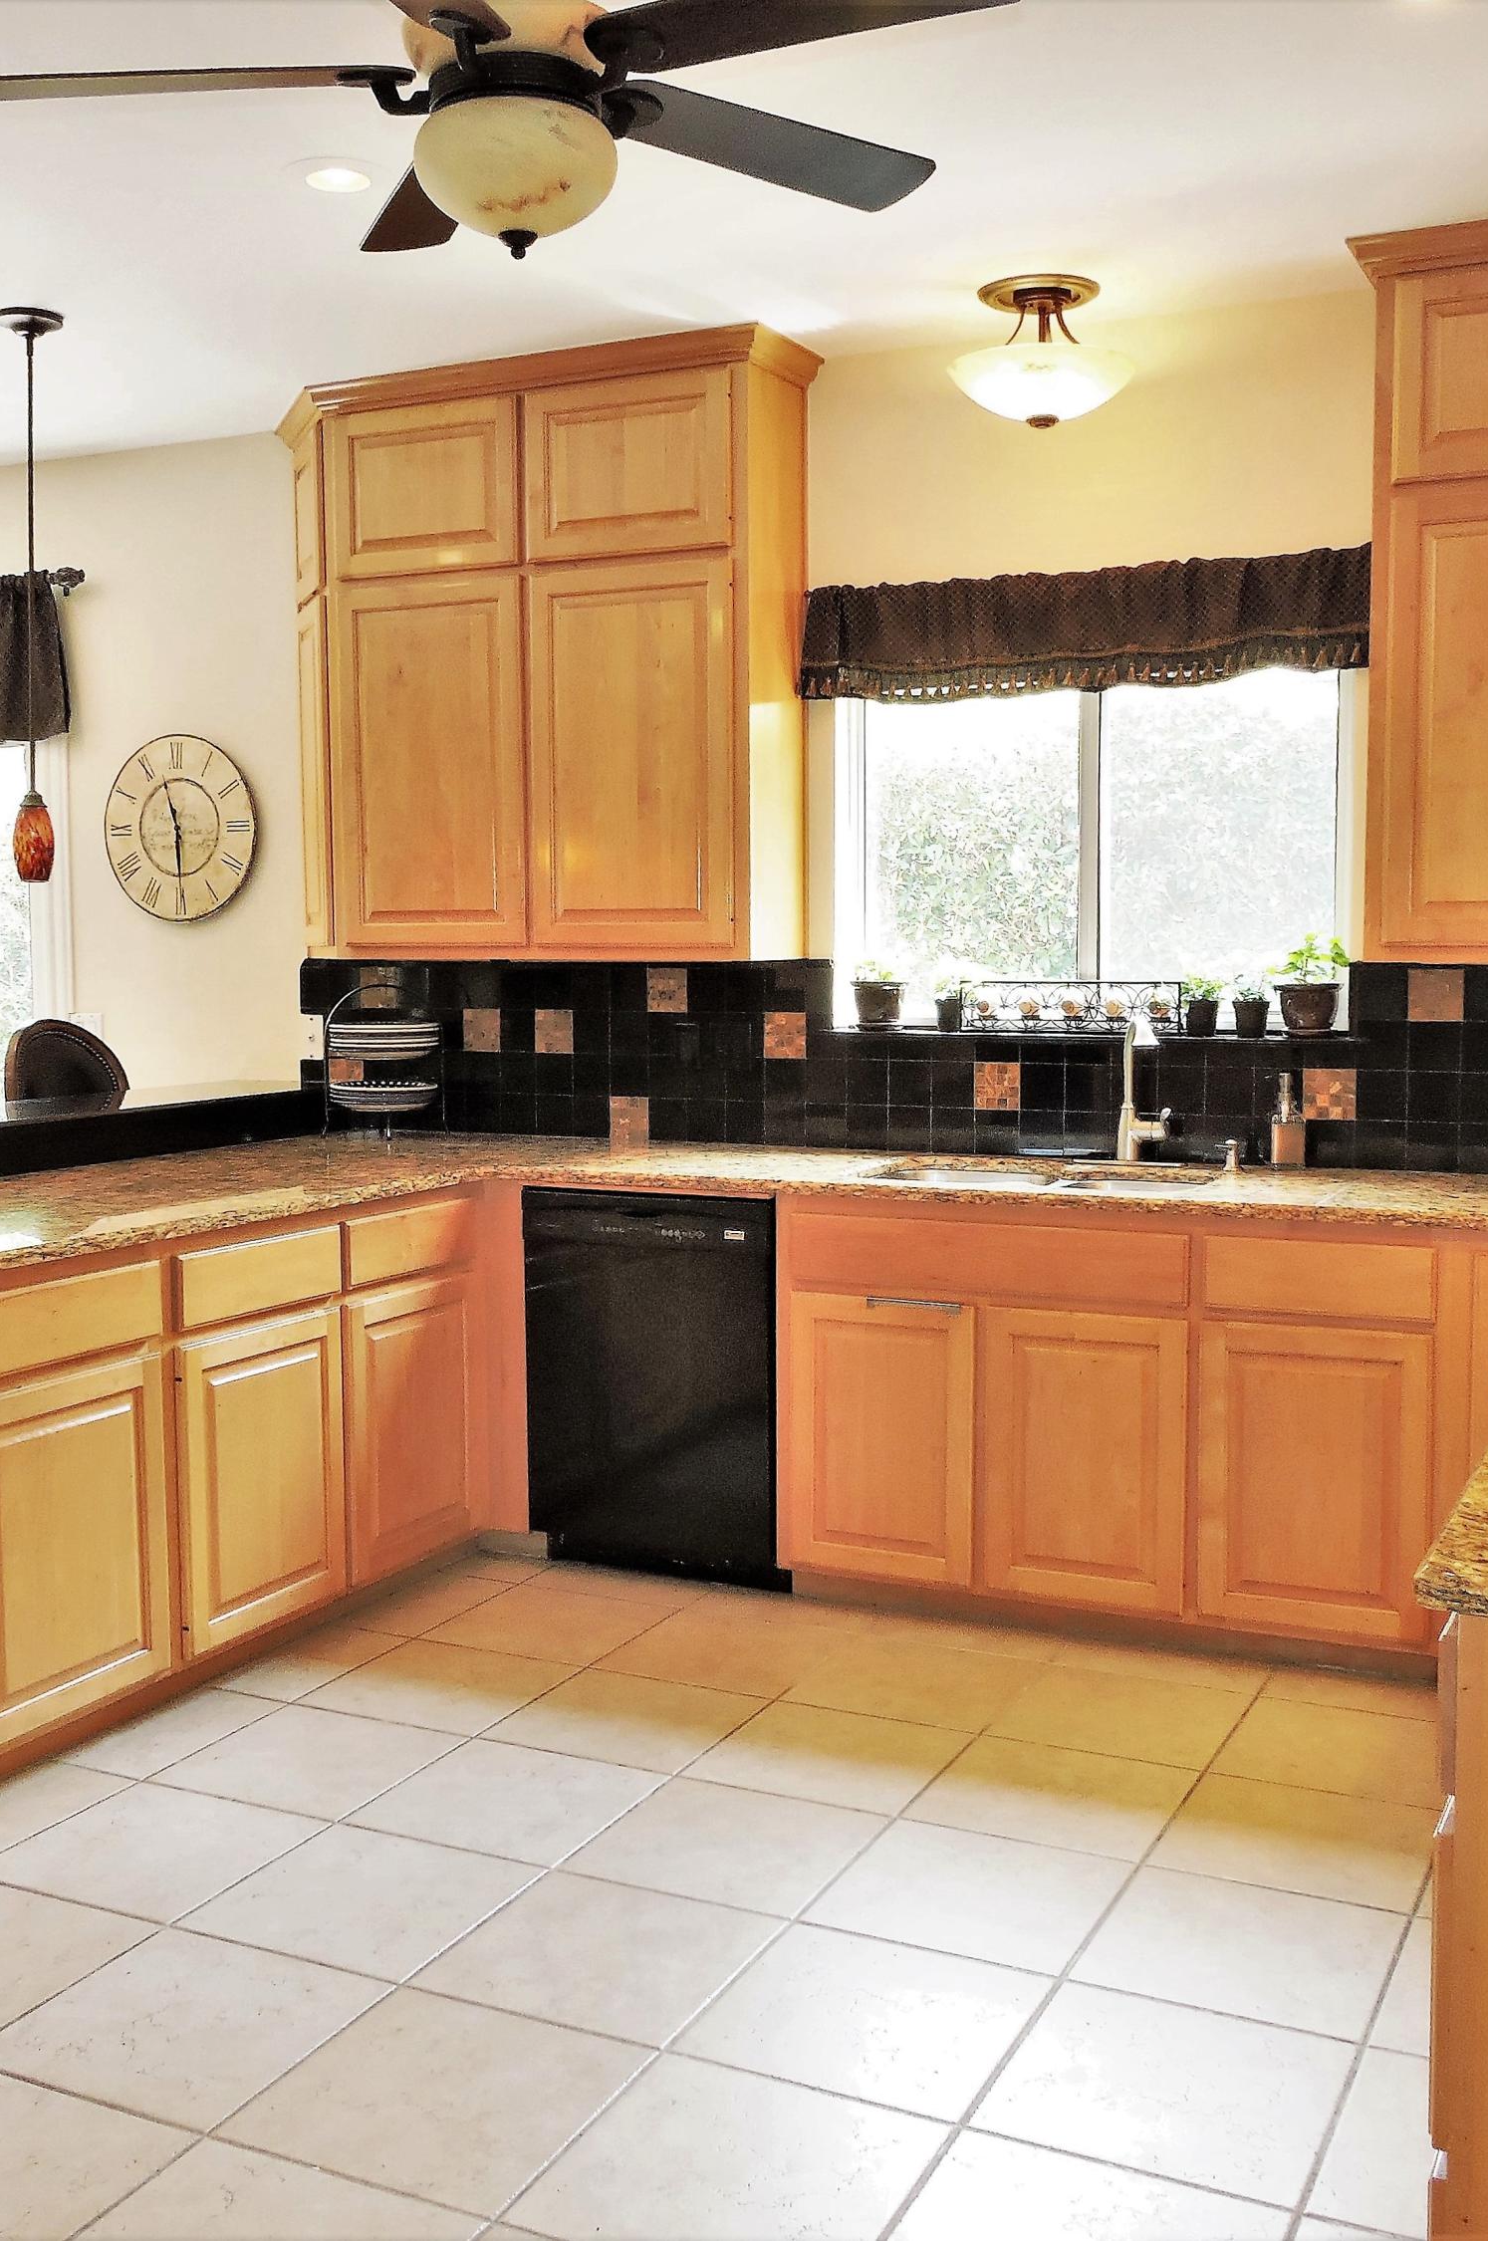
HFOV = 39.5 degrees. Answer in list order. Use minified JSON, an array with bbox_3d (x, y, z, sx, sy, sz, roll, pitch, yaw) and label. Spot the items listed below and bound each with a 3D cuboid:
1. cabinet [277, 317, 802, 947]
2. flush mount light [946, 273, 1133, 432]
[{"bbox_3d":[-0.600,-1.086,5.095,1.605,1.392,0.360,2,5,26],"label":"cabinet"},{"bbox_3d":[0.628,-1.593,4.356,0.405,0.285,0.405,0,5,0],"label":"flush mount light"}]

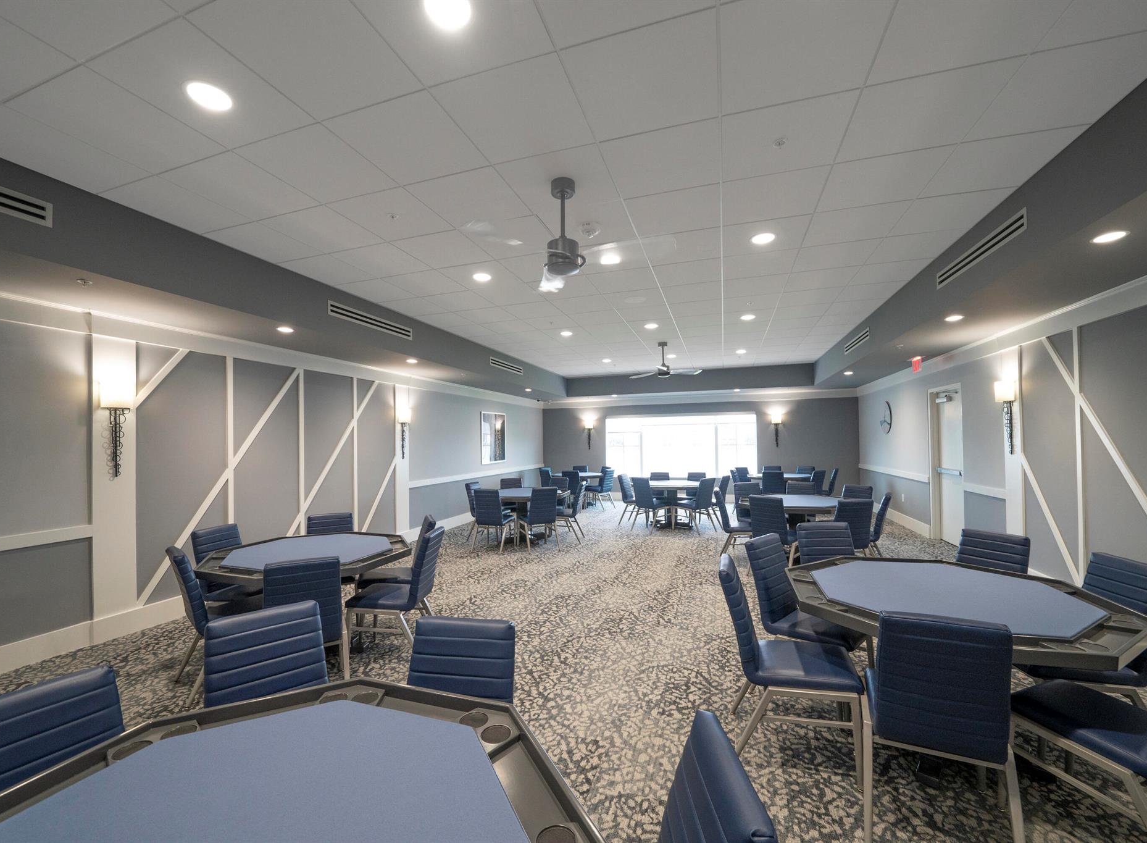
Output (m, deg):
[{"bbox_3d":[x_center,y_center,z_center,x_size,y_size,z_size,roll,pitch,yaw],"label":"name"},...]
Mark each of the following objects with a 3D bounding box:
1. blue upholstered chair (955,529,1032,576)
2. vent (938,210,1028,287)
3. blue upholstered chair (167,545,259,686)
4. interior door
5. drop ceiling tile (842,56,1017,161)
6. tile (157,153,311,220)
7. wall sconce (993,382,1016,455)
[{"bbox_3d":[2.456,1.129,2.510,0.550,0.860,0.445,0,-2,-33],"label":"blue upholstered chair"},{"bbox_3d":[2.939,-1.216,3.081,0.030,0.135,1.160,-1,-2,20],"label":"vent"},{"bbox_3d":[-2.243,1.238,2.760,0.400,0.880,0.600,-2,-3,43],"label":"blue upholstered chair"},{"bbox_3d":[5.220,0.652,5.740,0.050,2.120,0.890,-1,-3,18],"label":"interior door"},{"bbox_3d":[1.663,-1.479,2.045,0.600,0.020,0.575,-1,-2,20],"label":"drop ceiling tile"},{"bbox_3d":[-1.993,-1.413,2.556,0.610,0.025,0.580,-2,-2,20],"label":"tile"},{"bbox_3d":[4.490,-0.041,4.409,0.120,0.770,0.200,-1,-2,17],"label":"wall sconce"}]

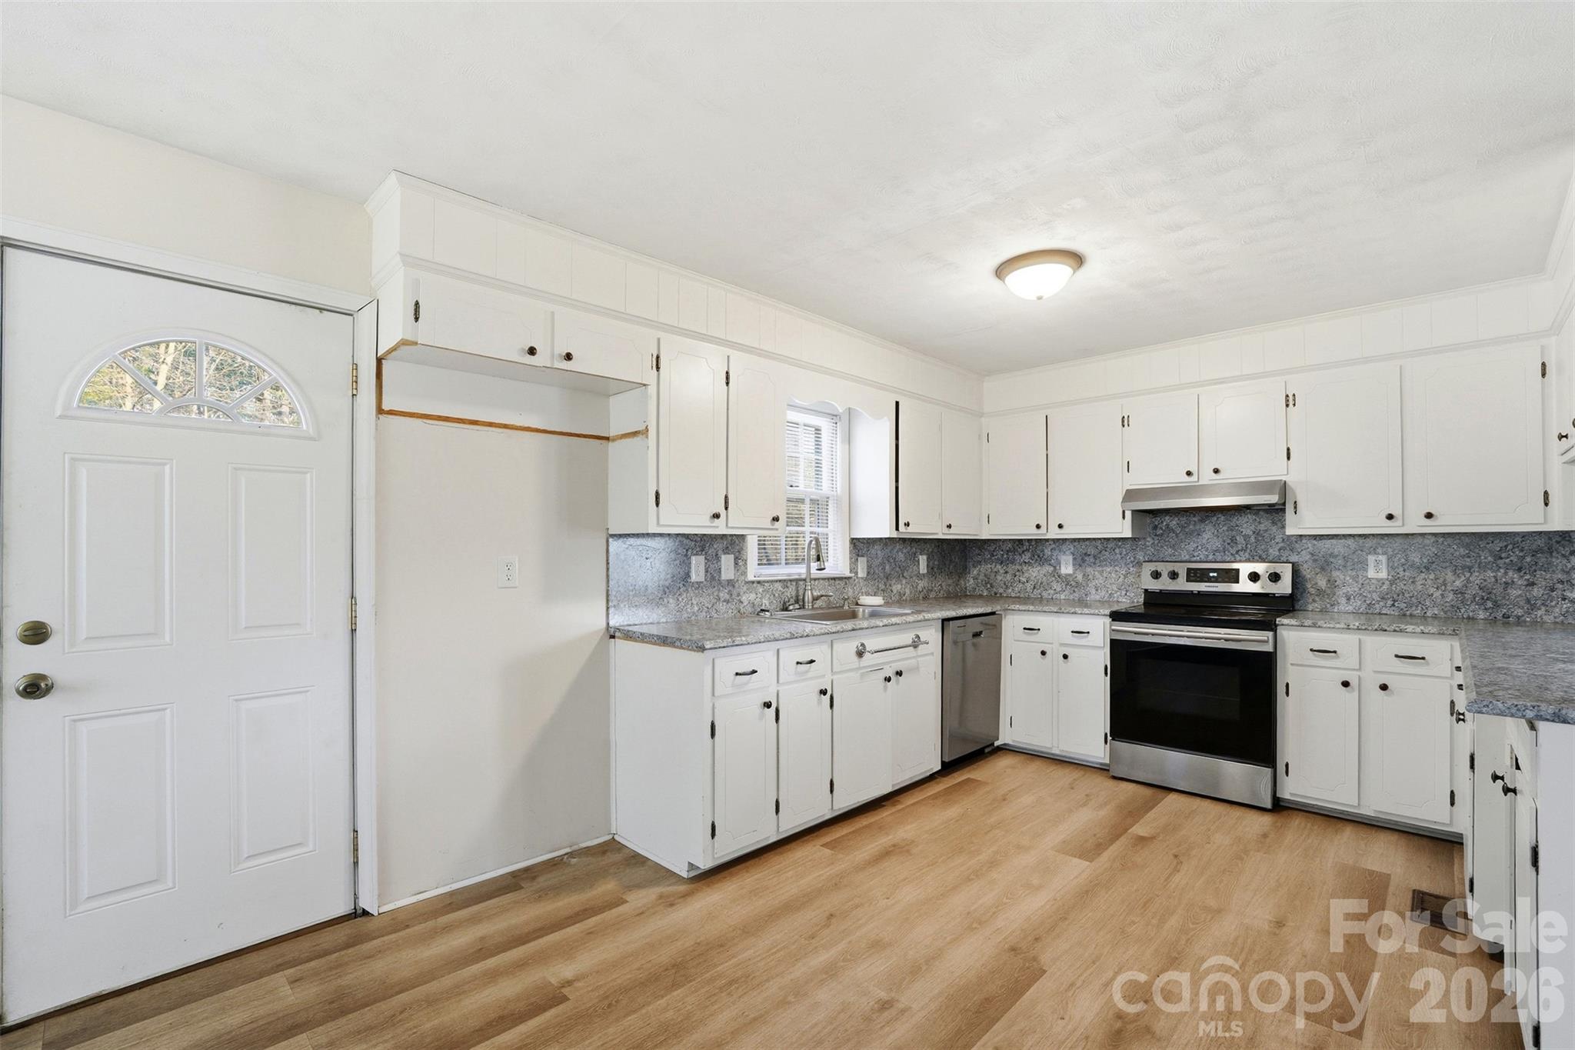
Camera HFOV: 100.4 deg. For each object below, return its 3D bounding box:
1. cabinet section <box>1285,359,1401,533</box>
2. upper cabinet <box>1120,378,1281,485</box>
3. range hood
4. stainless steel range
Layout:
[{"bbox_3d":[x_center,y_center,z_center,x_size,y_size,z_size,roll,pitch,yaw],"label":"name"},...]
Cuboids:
[{"bbox_3d":[2.842,-0.357,3.349,0.445,0.821,0.343,-1,-2,43],"label":"cabinet section"},{"bbox_3d":[2.485,-0.503,3.885,0.772,0.545,0.300,-2,-3,45],"label":"upper cabinet"},{"bbox_3d":[2.427,-0.167,3.816,0.764,0.140,0.455,-2,-3,45],"label":"range hood"},{"bbox_3d":[2.303,0.808,3.654,0.756,1.180,0.725,-2,-3,45],"label":"stainless steel range"}]

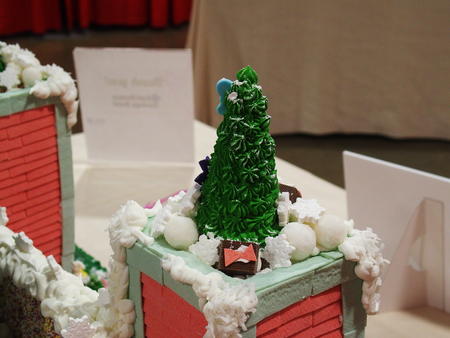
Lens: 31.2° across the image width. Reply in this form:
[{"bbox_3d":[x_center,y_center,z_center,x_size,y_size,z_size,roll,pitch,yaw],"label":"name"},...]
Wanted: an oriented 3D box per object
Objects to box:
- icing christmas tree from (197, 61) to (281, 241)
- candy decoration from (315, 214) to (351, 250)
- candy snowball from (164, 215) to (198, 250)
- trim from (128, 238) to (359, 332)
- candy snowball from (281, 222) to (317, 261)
[{"bbox_3d":[0.012,-0.013,0.595,0.064,0.124,0.064,0,19,0],"label":"icing christmas tree"},{"bbox_3d":[0.077,0.046,0.576,0.025,0.025,0.025,0,19,0],"label":"candy decoration"},{"bbox_3d":[-0.032,0.046,0.588,0.025,0.025,0.025,0,19,0],"label":"candy snowball"},{"bbox_3d":[0.012,0.068,0.599,0.117,0.024,0.125,-14,24,-36],"label":"trim"},{"bbox_3d":[0.052,0.051,0.570,0.025,0.025,0.025,0,19,0],"label":"candy snowball"}]

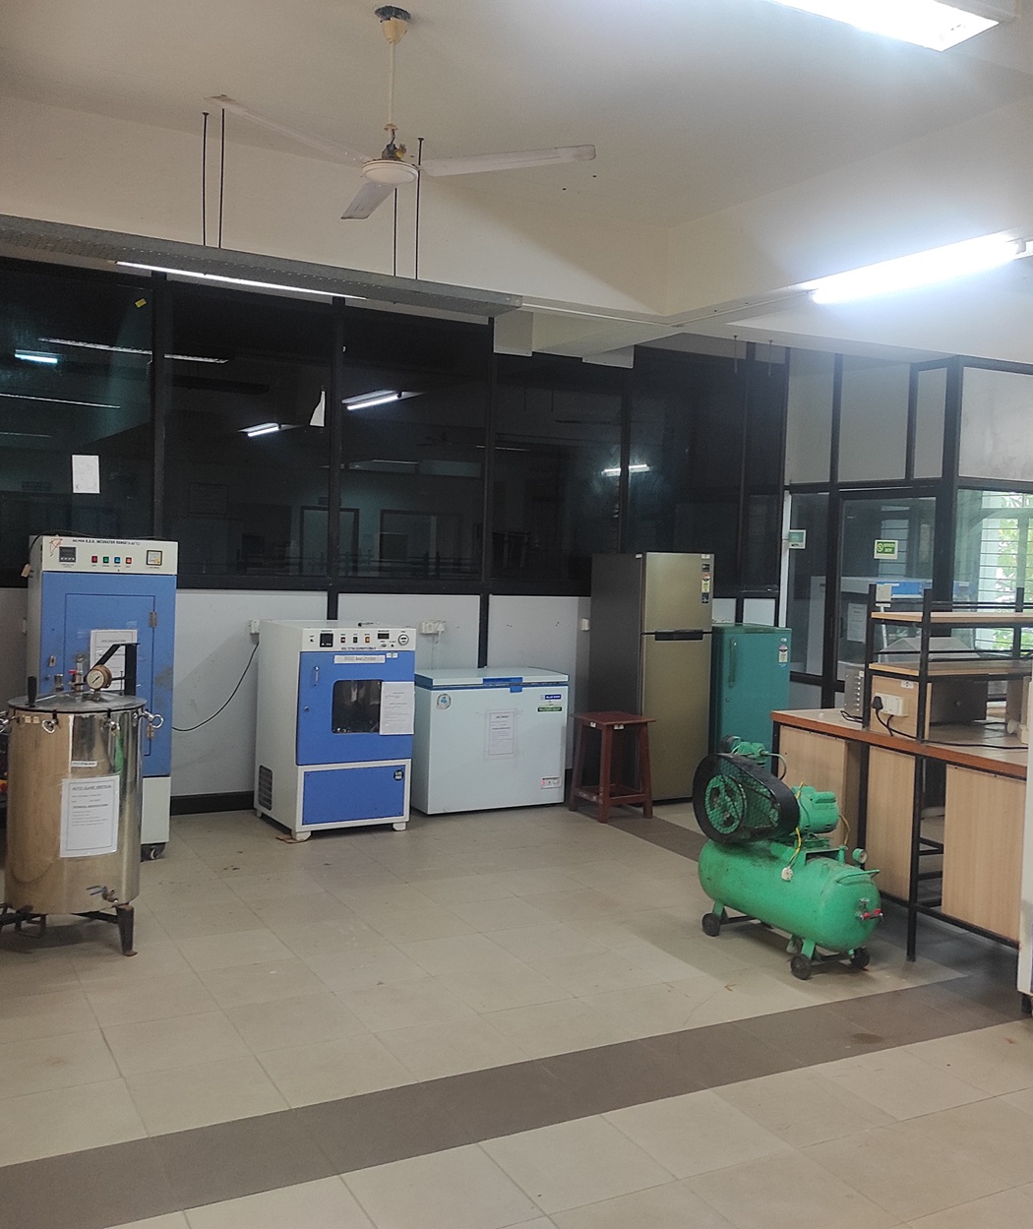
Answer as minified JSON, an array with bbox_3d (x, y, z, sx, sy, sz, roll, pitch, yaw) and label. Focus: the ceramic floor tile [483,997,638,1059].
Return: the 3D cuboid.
[{"bbox_3d":[0.141,1.425,4.068,0.398,0.010,0.396,0,4,-28],"label":"ceramic floor tile"}]

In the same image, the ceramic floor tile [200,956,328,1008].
[{"bbox_3d":[-0.938,1.372,4.394,0.400,0.010,0.400,0,3,-28],"label":"ceramic floor tile"}]

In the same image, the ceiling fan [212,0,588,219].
[{"bbox_3d":[-0.419,-1.715,3.934,1.280,0.590,1.220,1,3,-18],"label":"ceiling fan"}]

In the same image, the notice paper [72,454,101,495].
[{"bbox_3d":[-2.379,-0.774,6.558,0.140,0.208,0.002,0,4,-28],"label":"notice paper"}]

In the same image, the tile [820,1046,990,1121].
[{"bbox_3d":[1.216,1.478,3.756,0.400,0.010,0.396,0,4,-28],"label":"tile"}]

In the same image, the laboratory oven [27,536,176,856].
[{"bbox_3d":[-2.152,0.426,6.117,0.640,1.628,0.620,0,3,-28],"label":"laboratory oven"}]

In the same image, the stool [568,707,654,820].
[{"bbox_3d":[0.595,0.953,7.410,0.385,0.606,0.385,0,4,-28],"label":"stool"}]

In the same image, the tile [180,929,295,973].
[{"bbox_3d":[-1.122,1.339,4.732,0.398,0.010,0.396,0,4,-28],"label":"tile"}]

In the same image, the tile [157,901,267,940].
[{"bbox_3d":[-1.308,1.312,5.080,0.398,0.010,0.396,0,4,-28],"label":"tile"}]

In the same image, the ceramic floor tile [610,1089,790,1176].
[{"bbox_3d":[0.511,1.469,3.356,0.400,0.010,0.400,0,3,-28],"label":"ceramic floor tile"}]

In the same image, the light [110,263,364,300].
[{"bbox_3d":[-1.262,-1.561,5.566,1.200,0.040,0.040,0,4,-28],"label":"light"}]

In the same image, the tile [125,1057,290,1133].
[{"bbox_3d":[-0.923,1.423,3.517,0.400,0.010,0.398,0,4,-28],"label":"tile"}]

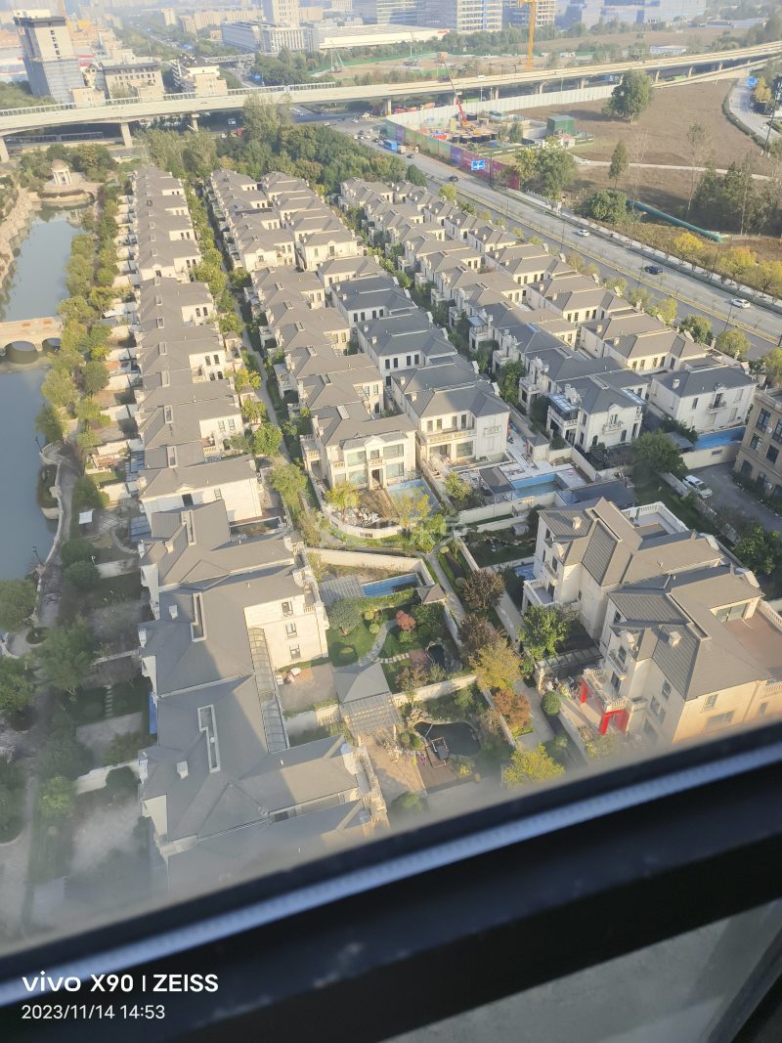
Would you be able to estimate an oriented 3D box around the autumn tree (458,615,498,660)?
[{"bbox_3d":[9.764,13.256,77.527,4.720,5.920,4.720,-2,37,1],"label":"autumn tree"}]

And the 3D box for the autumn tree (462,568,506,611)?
[{"bbox_3d":[11.161,8.519,83.909,5.110,5.560,5.110,-2,37,1],"label":"autumn tree"}]

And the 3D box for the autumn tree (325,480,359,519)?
[{"bbox_3d":[-7.730,-2.980,108.970,5.330,7.170,5.330,-2,38,2],"label":"autumn tree"}]

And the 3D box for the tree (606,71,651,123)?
[{"bbox_3d":[128.390,-230.430,376.580,24.000,24.000,24.000,-12,39,-11],"label":"tree"}]

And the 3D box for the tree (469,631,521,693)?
[{"bbox_3d":[12.060,17.090,80.780,5.800,8.600,5.800,-2,38,2],"label":"tree"}]

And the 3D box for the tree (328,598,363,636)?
[{"bbox_3d":[-5.770,12.310,88.480,4.100,5.300,4.100,-2,38,1],"label":"tree"}]

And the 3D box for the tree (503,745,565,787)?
[{"bbox_3d":[14.530,25.700,70.580,5.400,4.600,5.400,-2,38,1],"label":"tree"}]

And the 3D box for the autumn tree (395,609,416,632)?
[{"bbox_3d":[1.950,12.720,89.170,2.600,3.200,2.600,-2,38,1],"label":"autumn tree"}]

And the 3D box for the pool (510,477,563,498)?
[{"bbox_3d":[24.490,-5.350,116.320,8.890,1.500,4.700,-12,39,-11],"label":"pool"}]

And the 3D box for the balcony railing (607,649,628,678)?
[{"bbox_3d":[24.170,15.530,74.090,0.870,1.020,3.070,-12,39,-11],"label":"balcony railing"}]

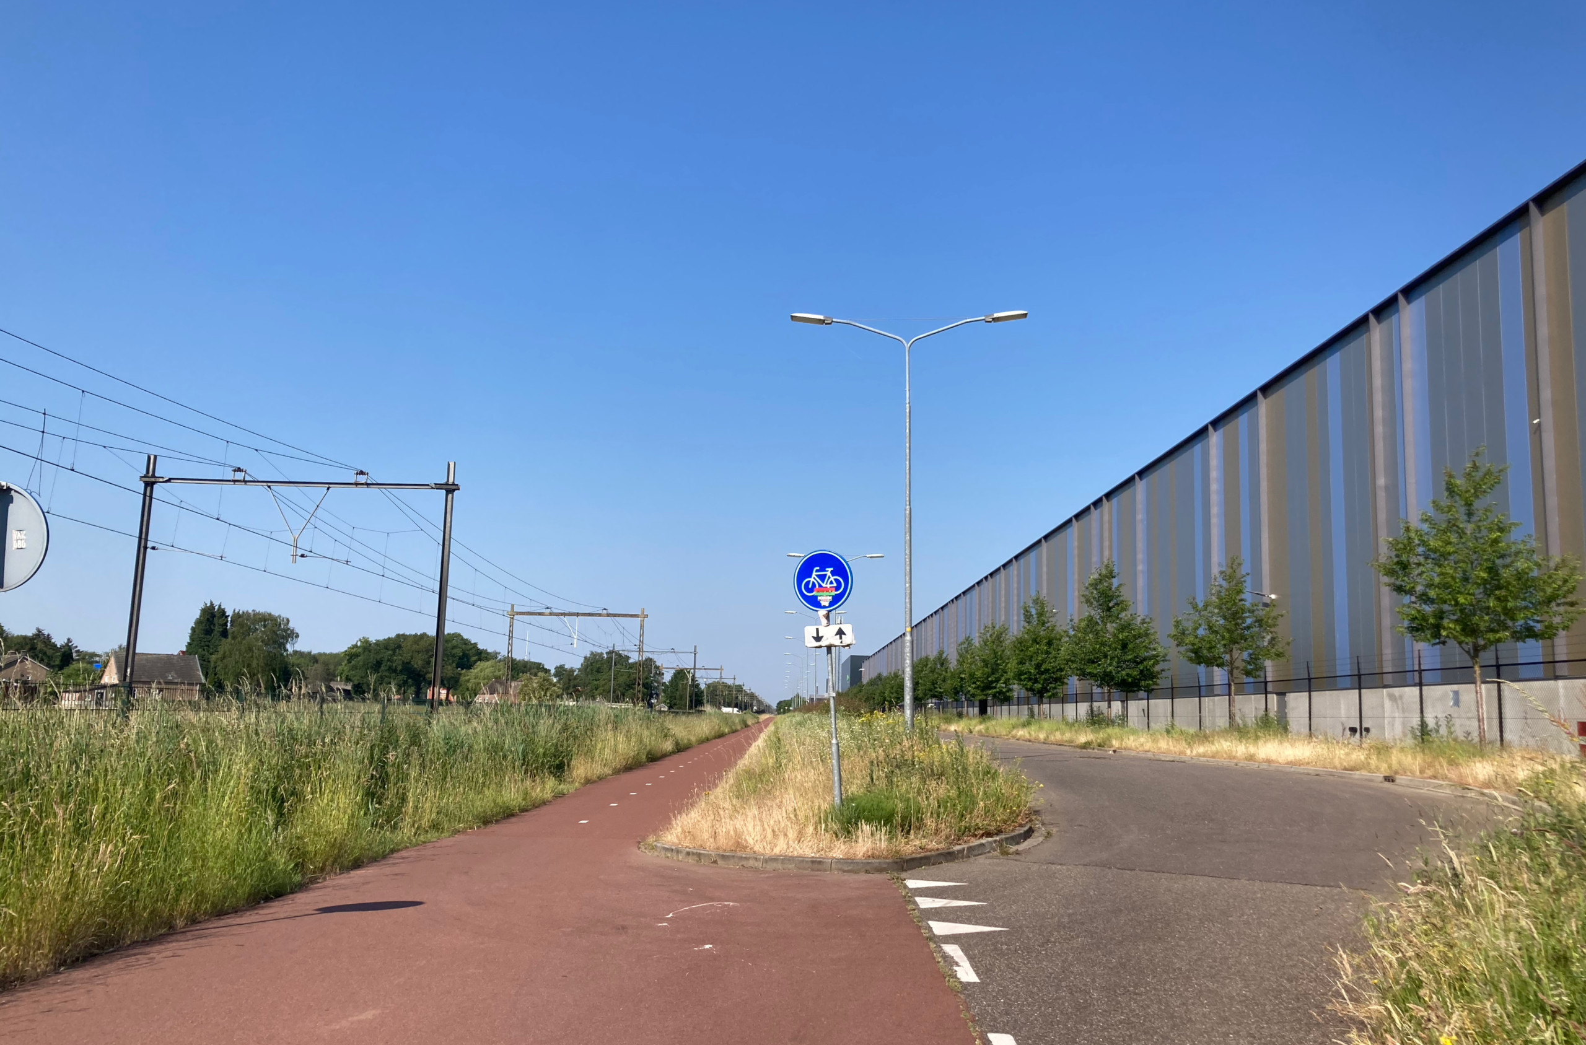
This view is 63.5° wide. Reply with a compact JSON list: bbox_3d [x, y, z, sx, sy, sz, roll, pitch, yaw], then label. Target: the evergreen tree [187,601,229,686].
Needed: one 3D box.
[{"bbox_3d":[-67.877,15.518,148.989,5.320,12.770,5.320,2,-9,0],"label":"evergreen tree"}]

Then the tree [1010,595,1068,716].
[{"bbox_3d":[12.665,7.213,65.053,3.150,7.230,3.150,2,-9,0],"label":"tree"}]

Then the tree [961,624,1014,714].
[{"bbox_3d":[12.112,9.600,79.355,3.460,6.710,3.460,2,-9,0],"label":"tree"}]

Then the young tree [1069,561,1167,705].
[{"bbox_3d":[13.007,5.145,51.467,4.090,7.310,4.090,2,-9,0],"label":"young tree"}]

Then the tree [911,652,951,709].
[{"bbox_3d":[11.994,14.313,109.896,3.300,6.430,3.300,2,-9,0],"label":"tree"}]

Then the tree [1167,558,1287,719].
[{"bbox_3d":[12.706,3.803,37.284,3.470,5.750,3.470,2,-9,0],"label":"tree"}]

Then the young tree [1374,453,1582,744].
[{"bbox_3d":[12.912,1.640,24.113,3.890,6.130,3.890,2,-9,0],"label":"young tree"}]

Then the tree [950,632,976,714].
[{"bbox_3d":[12.458,11.421,92.125,2.940,6.910,2.940,2,-9,0],"label":"tree"}]

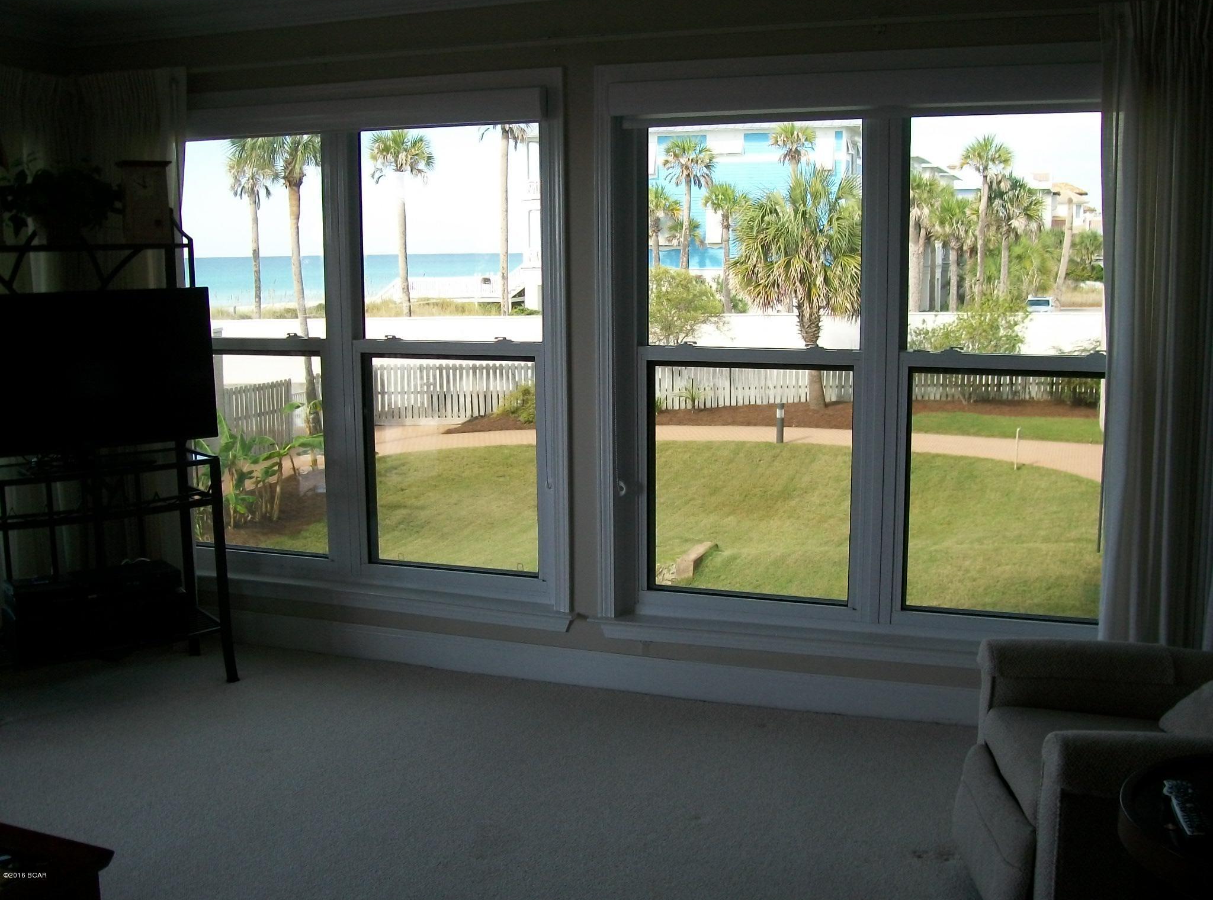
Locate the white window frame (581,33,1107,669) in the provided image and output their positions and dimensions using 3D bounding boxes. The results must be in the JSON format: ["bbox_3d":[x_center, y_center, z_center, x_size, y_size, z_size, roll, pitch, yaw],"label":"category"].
[{"bbox_3d":[0.820,-0.275,4.048,1.786,1.955,0.170,3,9,20],"label":"white window frame"}]

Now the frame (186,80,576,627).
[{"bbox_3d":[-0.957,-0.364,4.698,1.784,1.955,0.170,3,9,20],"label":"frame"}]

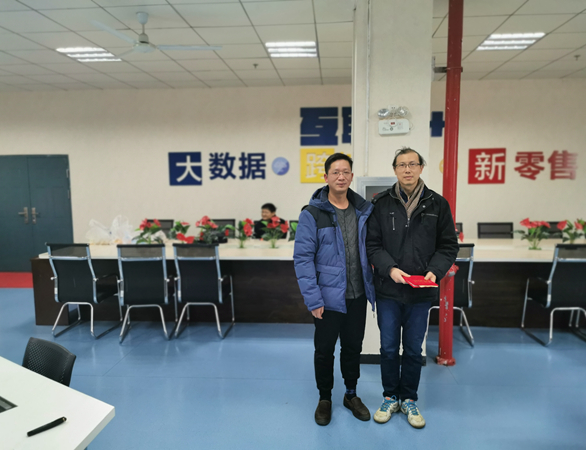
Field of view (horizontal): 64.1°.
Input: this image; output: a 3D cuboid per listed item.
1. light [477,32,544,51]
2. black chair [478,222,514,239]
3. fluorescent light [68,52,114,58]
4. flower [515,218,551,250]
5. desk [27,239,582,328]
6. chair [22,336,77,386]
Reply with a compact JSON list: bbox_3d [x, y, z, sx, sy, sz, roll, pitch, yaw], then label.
[{"bbox_3d":[2.386,-2.028,5.169,0.600,0.070,0.580,0,6,5],"label":"light"},{"bbox_3d":[2.766,0.471,6.237,0.530,0.950,0.620,0,6,5],"label":"black chair"},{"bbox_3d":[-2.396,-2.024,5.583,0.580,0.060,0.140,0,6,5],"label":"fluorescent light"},{"bbox_3d":[2.735,0.105,5.294,0.400,0.380,0.320,0,6,5],"label":"flower"},{"bbox_3d":[0.635,0.642,5.621,6.900,0.770,1.600,0,6,5],"label":"desk"},{"bbox_3d":[-1.335,0.991,2.109,0.500,0.820,0.530,4,7,36],"label":"chair"}]

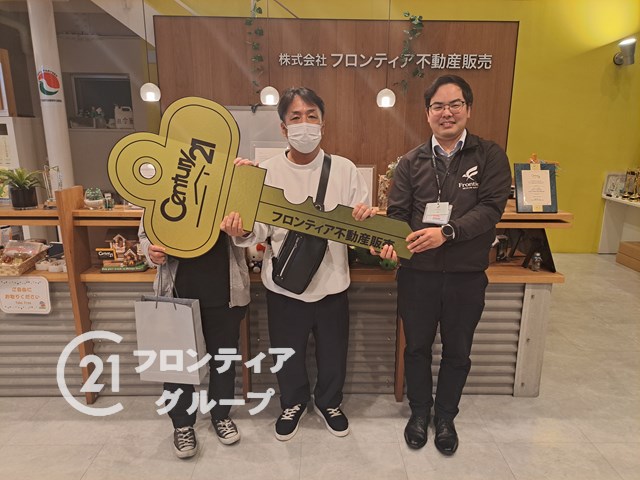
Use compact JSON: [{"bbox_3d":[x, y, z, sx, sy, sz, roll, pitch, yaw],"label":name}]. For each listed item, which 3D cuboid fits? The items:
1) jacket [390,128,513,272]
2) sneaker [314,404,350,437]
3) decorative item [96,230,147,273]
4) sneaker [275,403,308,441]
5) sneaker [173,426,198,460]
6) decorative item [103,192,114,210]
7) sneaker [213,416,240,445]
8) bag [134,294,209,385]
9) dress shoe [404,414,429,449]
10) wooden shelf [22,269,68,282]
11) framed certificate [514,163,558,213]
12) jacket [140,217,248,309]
[{"bbox_3d":[0.584,-0.173,2.030,0.535,0.630,0.320,3,14,12],"label":"jacket"},{"bbox_3d":[0.054,0.876,2.279,0.102,0.108,0.280,-7,16,-26],"label":"sneaker"},{"bbox_3d":[-1.081,0.068,2.455,0.262,0.204,0.140,-1,14,-6],"label":"decorative item"},{"bbox_3d":[-0.146,0.925,2.345,0.107,0.108,0.288,5,14,19],"label":"sneaker"},{"bbox_3d":[-0.643,0.906,2.132,0.102,0.110,0.280,-3,15,-15],"label":"sneaker"},{"bbox_3d":[-1.058,-0.196,2.228,0.047,0.080,0.047,0,14,-1],"label":"decorative item"},{"bbox_3d":[-0.495,0.935,2.296,0.099,0.105,0.278,-6,15,-25],"label":"sneaker"},{"bbox_3d":[-0.603,0.407,1.802,0.248,0.333,0.085,2,15,9],"label":"bag"},{"bbox_3d":[0.509,0.935,2.298,0.111,0.115,0.298,4,14,15],"label":"dress shoe"},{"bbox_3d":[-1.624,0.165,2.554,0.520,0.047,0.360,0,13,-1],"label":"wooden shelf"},{"bbox_3d":[1.093,-0.258,2.248,0.203,0.250,0.020,0,-6,-1],"label":"framed certificate"},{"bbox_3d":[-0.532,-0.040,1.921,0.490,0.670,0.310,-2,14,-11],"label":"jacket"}]

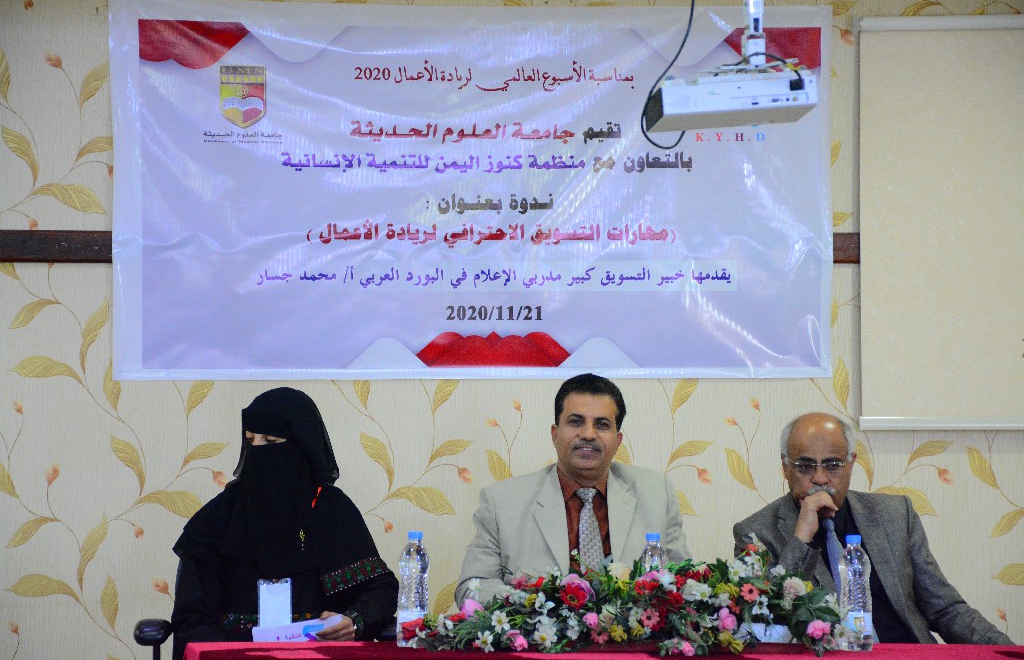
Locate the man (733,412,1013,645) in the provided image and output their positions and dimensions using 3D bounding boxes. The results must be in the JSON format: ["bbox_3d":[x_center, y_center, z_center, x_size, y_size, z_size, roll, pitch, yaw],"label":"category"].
[{"bbox_3d":[0.798,0.796,7.686,0.660,1.220,0.780,0,-1,3],"label":"man"}]

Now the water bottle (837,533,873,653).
[{"bbox_3d":[0.732,0.561,7.270,0.069,0.247,0.069,0,-1,0],"label":"water bottle"}]

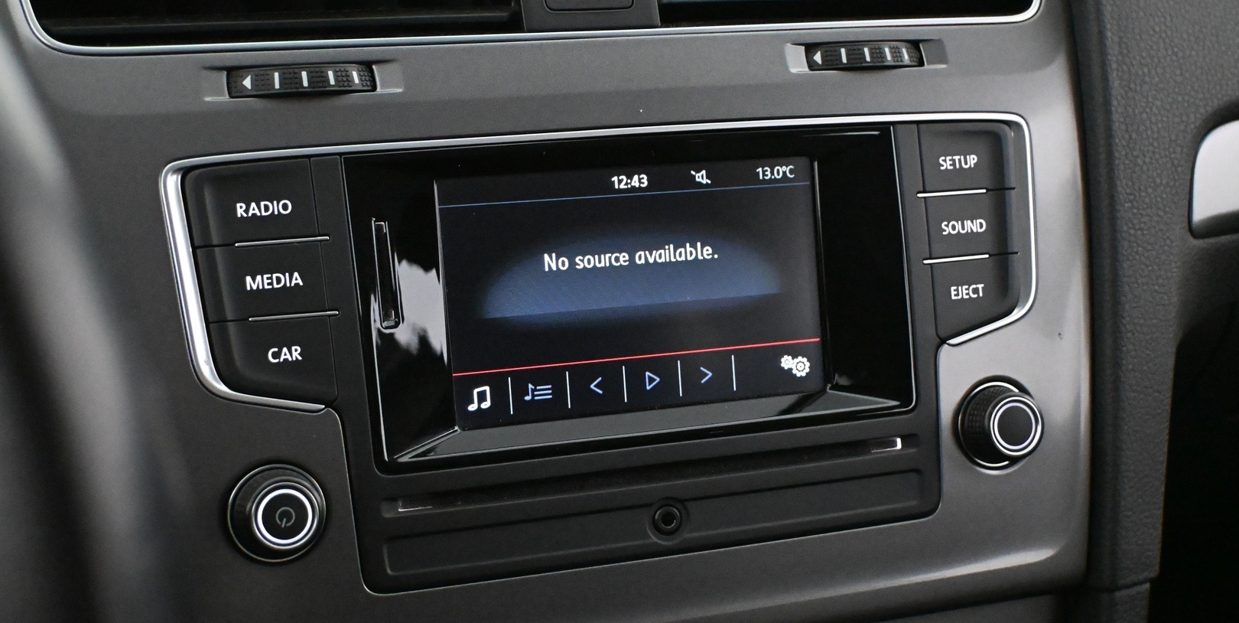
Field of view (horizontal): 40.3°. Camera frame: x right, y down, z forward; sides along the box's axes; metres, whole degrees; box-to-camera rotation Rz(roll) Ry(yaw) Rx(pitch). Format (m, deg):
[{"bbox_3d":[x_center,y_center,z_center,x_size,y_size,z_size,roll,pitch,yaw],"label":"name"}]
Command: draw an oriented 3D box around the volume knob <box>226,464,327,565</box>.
[{"bbox_3d":[-0.082,0.050,0.410,0.024,0.024,0.014,-5,1,-18],"label":"volume knob"}]

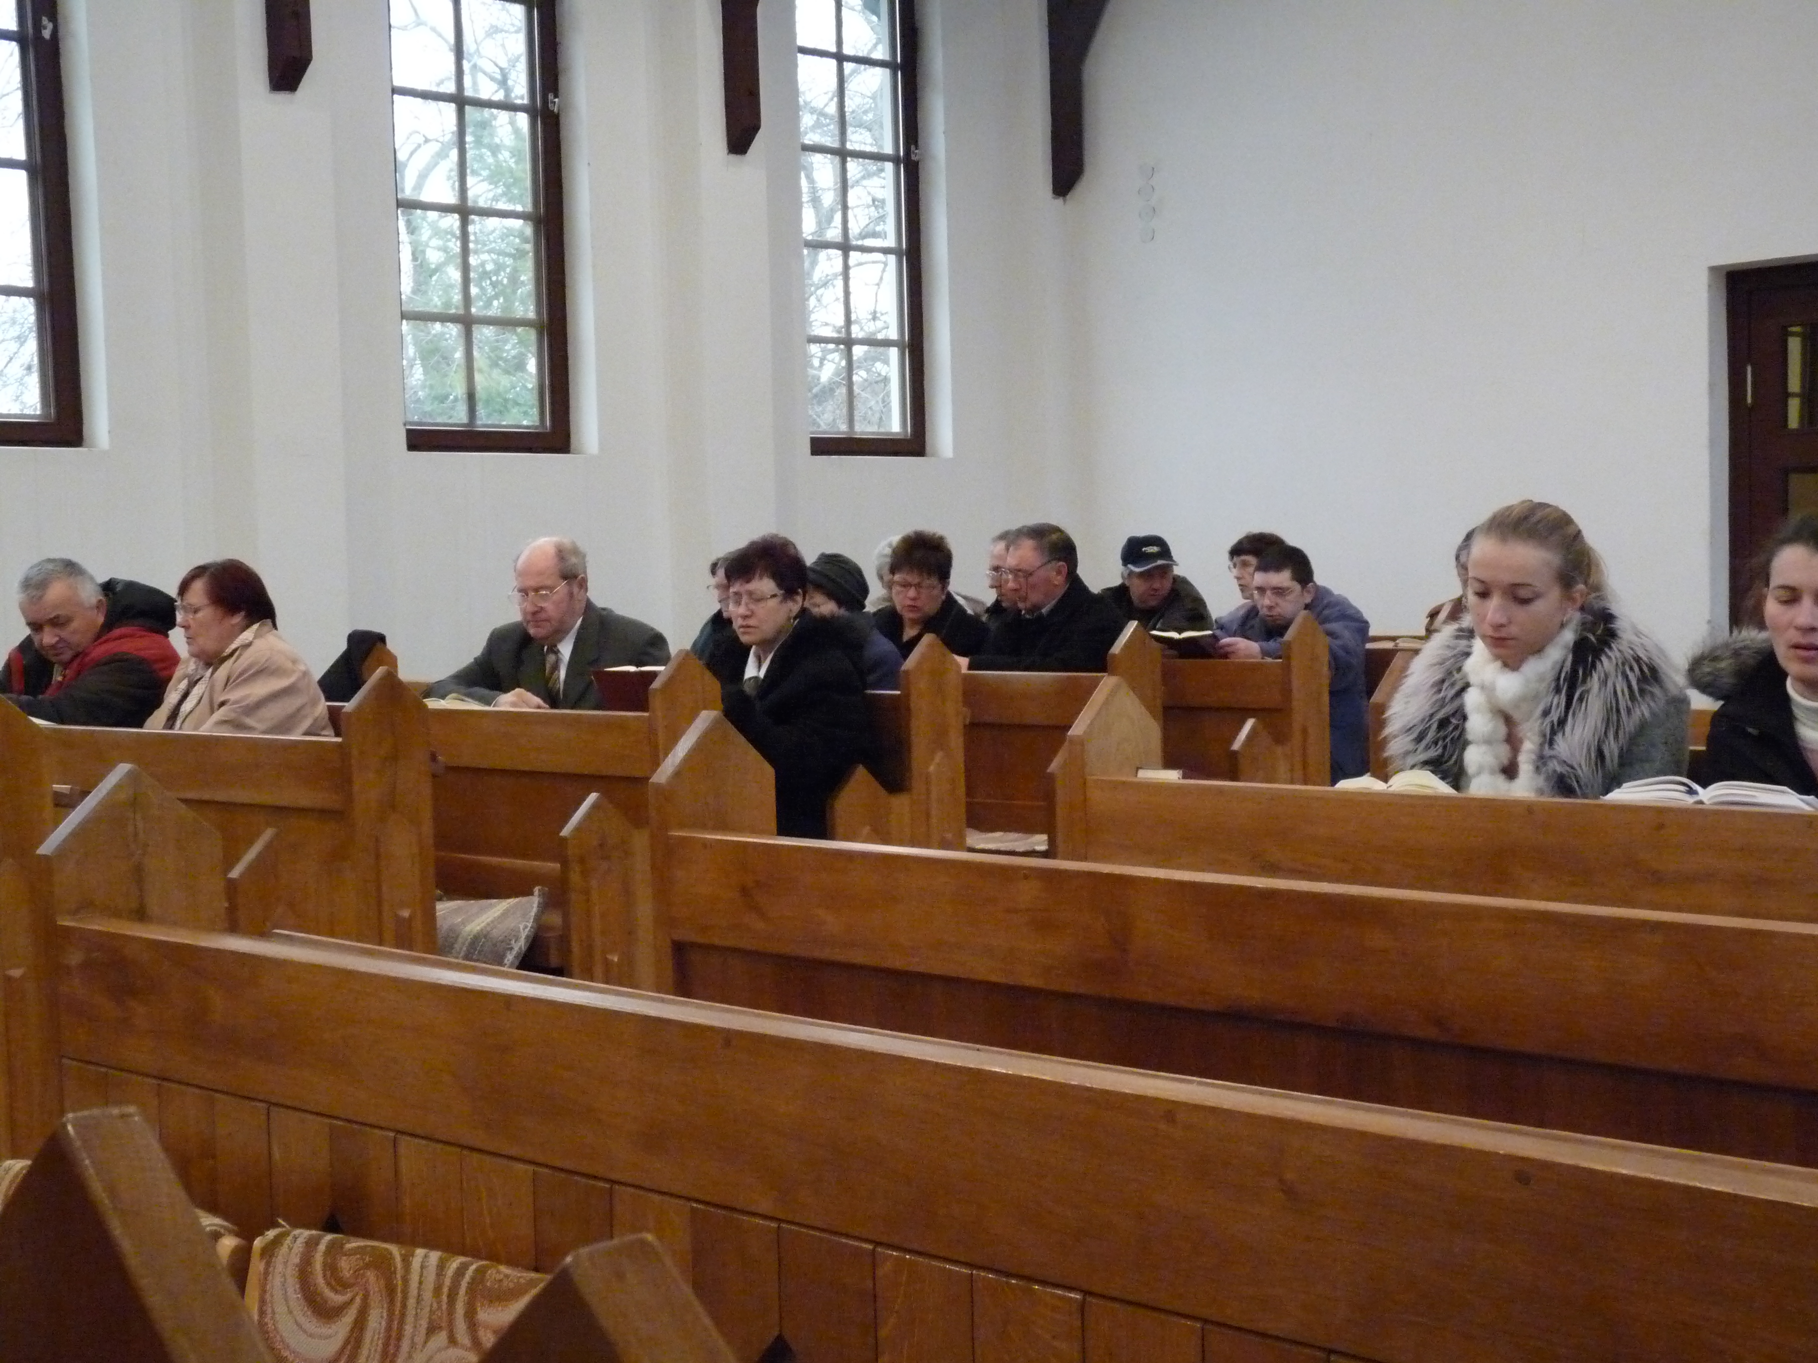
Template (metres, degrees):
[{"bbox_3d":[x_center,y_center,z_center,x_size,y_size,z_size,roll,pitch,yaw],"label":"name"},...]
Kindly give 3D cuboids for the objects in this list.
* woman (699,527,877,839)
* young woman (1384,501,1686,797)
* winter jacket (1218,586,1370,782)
[{"bbox_3d":[-0.358,0.308,5.879,0.520,1.290,0.720,1,4,43],"label":"woman"},{"bbox_3d":[0.917,0.381,3.734,0.500,1.280,0.700,1,4,43],"label":"young woman"},{"bbox_3d":[1.125,0.031,7.445,0.530,0.630,0.530,1,4,43],"label":"winter jacket"}]

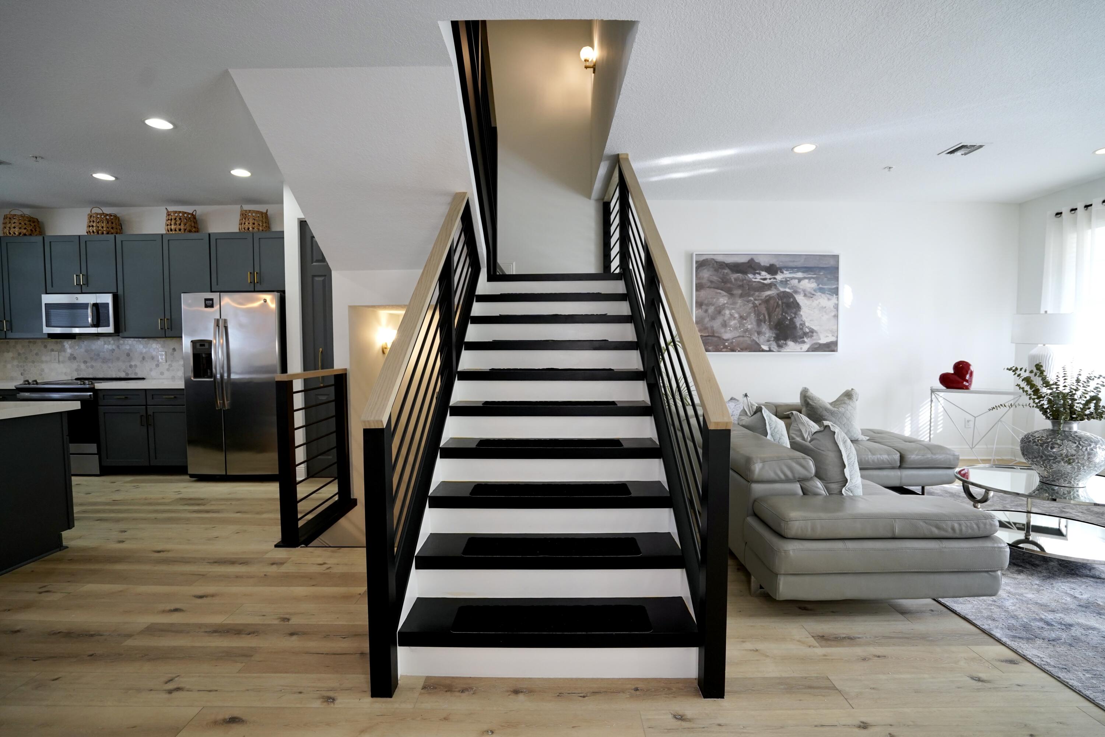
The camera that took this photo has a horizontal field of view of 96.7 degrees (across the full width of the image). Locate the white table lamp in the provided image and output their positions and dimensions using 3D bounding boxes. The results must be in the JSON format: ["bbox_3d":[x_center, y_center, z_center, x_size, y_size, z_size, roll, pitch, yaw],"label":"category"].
[{"bbox_3d":[4.728,-0.155,4.751,0.440,0.788,0.440,0,3,0],"label":"white table lamp"}]

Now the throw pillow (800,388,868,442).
[{"bbox_3d":[2.559,0.421,4.514,0.550,0.490,0.200,1,-17,-2],"label":"throw pillow"}]

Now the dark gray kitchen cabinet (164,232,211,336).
[{"bbox_3d":[-3.690,-0.850,5.125,0.485,1.060,0.330,0,3,1],"label":"dark gray kitchen cabinet"}]

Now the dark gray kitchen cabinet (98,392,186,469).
[{"bbox_3d":[-3.862,0.577,4.984,0.910,0.790,0.610,0,3,1],"label":"dark gray kitchen cabinet"}]

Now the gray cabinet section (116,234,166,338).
[{"bbox_3d":[-4.245,-0.854,5.238,0.485,1.061,0.330,0,2,1],"label":"gray cabinet section"}]

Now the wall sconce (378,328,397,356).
[{"bbox_3d":[-1.600,-0.266,4.802,0.160,0.265,0.130,0,3,0],"label":"wall sconce"}]

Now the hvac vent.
[{"bbox_3d":[3.234,-1.708,3.857,0.245,0.030,0.260,0,3,0],"label":"hvac vent"}]

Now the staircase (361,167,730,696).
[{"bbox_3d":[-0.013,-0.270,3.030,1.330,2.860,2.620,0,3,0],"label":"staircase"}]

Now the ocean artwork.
[{"bbox_3d":[2.232,-0.687,5.140,1.525,1.040,0.045,0,3,1],"label":"ocean artwork"}]

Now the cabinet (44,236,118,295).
[{"bbox_3d":[-4.767,-1.064,5.125,0.735,0.600,0.330,0,3,1],"label":"cabinet"}]

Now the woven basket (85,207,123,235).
[{"bbox_3d":[-4.822,-1.565,5.272,0.290,0.331,0.290,0,3,0],"label":"woven basket"}]

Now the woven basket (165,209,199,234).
[{"bbox_3d":[-3.978,-1.563,5.267,0.290,0.297,0.290,0,3,0],"label":"woven basket"}]

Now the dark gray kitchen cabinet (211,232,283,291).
[{"bbox_3d":[-3.126,-1.121,5.302,0.880,0.610,0.340,0,3,0],"label":"dark gray kitchen cabinet"}]

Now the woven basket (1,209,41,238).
[{"bbox_3d":[-5.505,-1.511,5.100,0.310,0.285,0.290,0,3,1],"label":"woven basket"}]

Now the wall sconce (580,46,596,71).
[{"bbox_3d":[0.339,-2.967,4.700,0.155,0.240,0.140,0,3,1],"label":"wall sconce"}]

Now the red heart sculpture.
[{"bbox_3d":[4.205,0.068,5.117,0.290,0.295,0.160,1,3,27],"label":"red heart sculpture"}]

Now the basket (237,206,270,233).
[{"bbox_3d":[-3.209,-1.582,5.262,0.286,0.311,0.286,0,3,0],"label":"basket"}]

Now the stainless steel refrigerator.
[{"bbox_3d":[-2.988,0.160,4.970,0.905,1.750,0.780,0,3,1],"label":"stainless steel refrigerator"}]

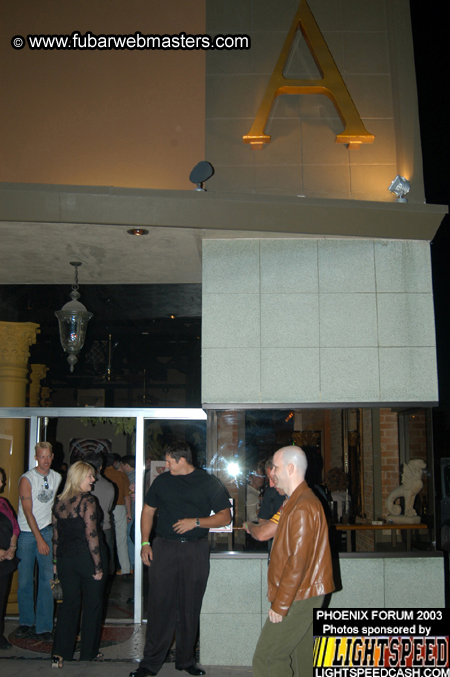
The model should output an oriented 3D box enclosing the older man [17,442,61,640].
[{"bbox_3d":[-1.852,1.978,6.734,0.490,1.850,0.370,7,-12,-33],"label":"older man"}]

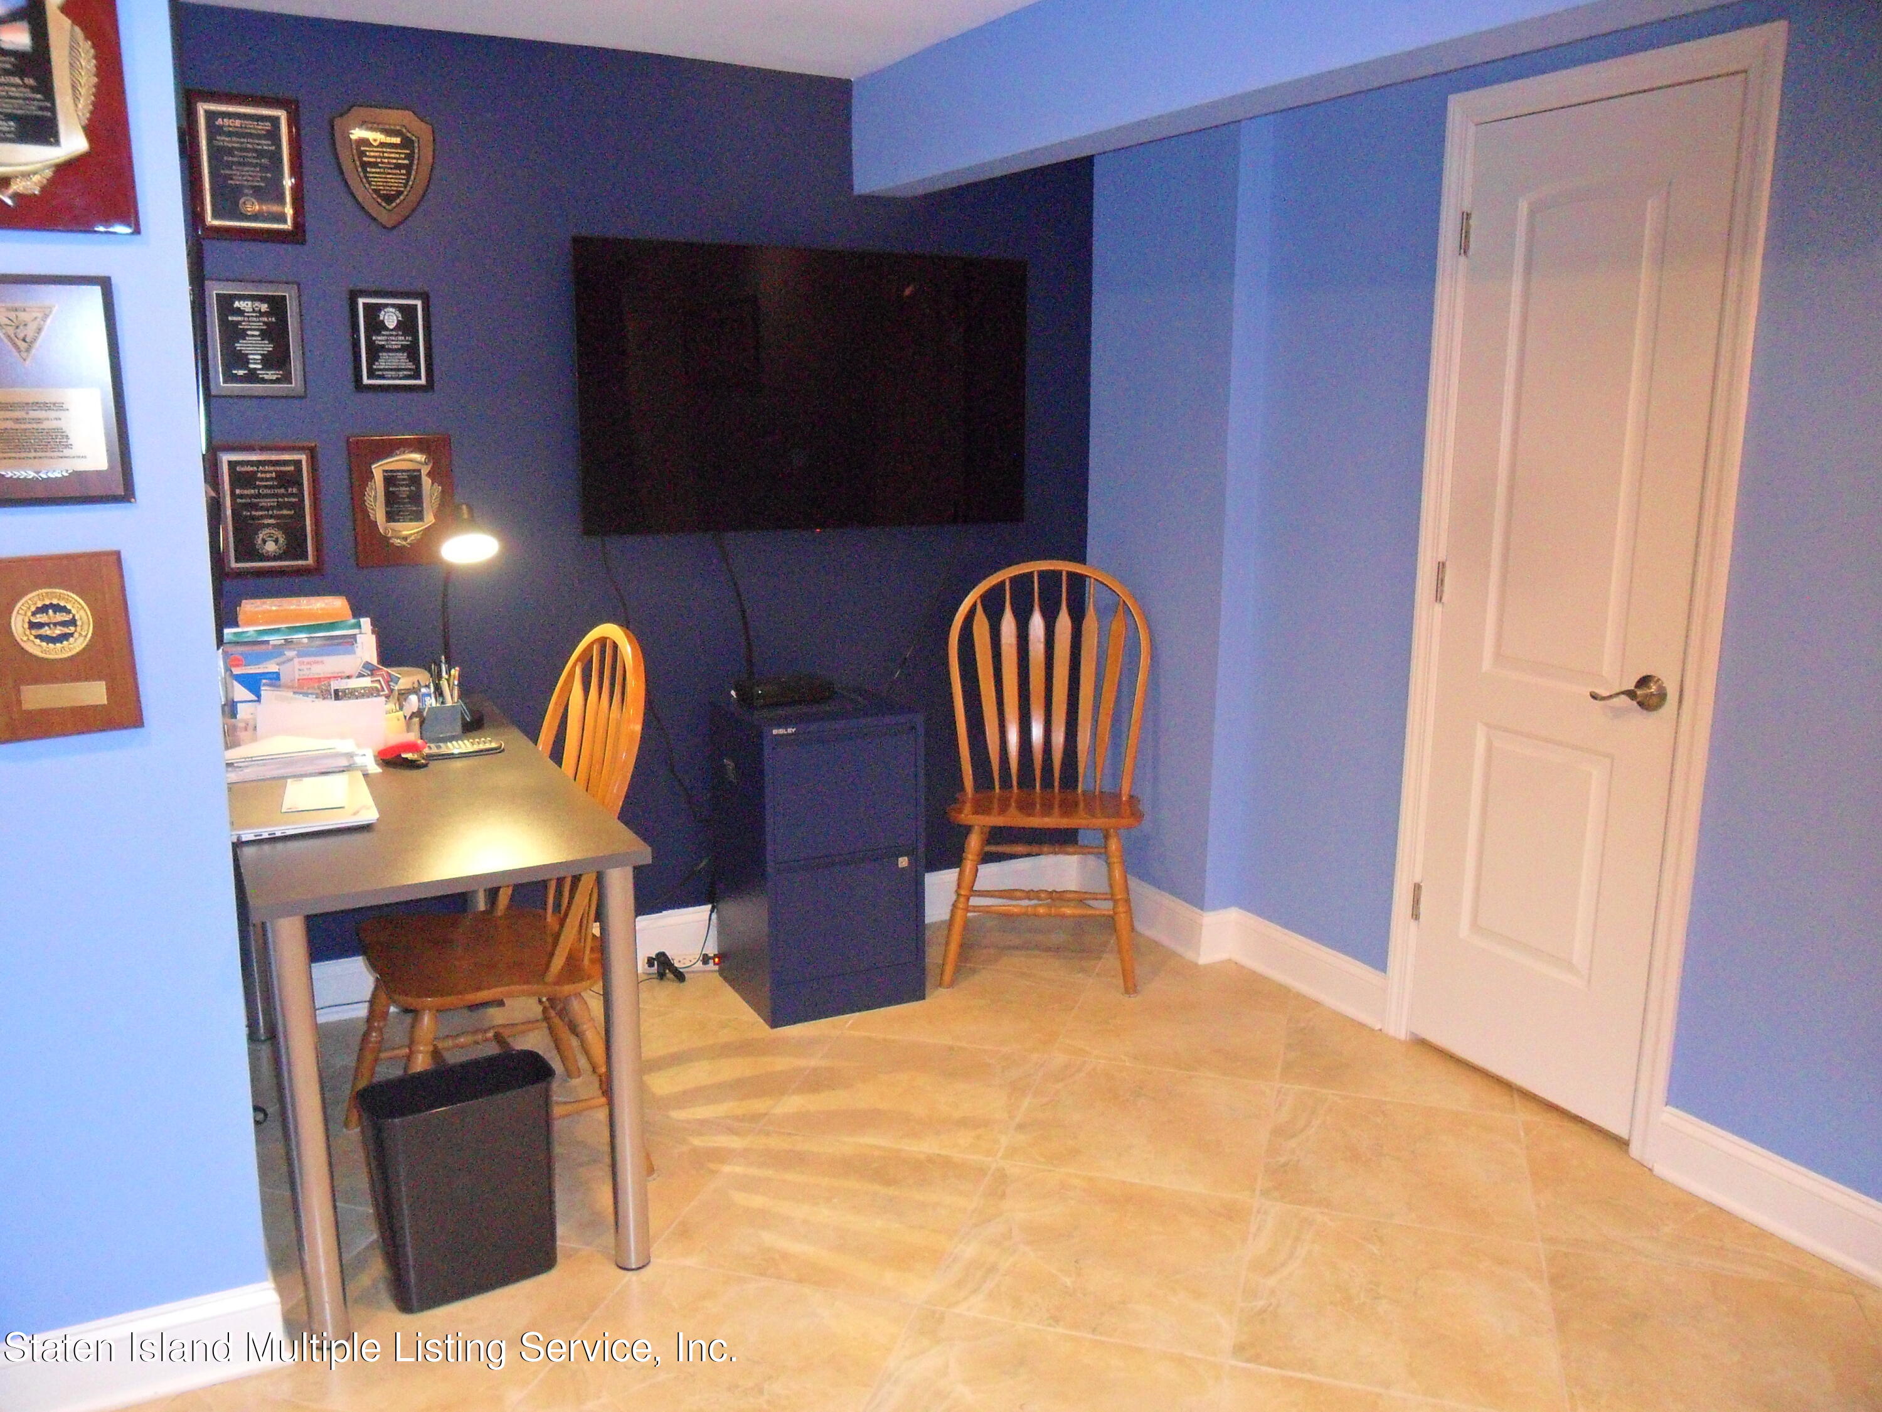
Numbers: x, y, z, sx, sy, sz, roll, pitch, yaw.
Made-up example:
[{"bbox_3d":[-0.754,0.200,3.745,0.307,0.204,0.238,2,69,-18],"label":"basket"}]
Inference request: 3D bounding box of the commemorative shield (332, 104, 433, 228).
[{"bbox_3d":[-1.240,-1.200,3.288,0.211,0.257,0.022,-5,13,-26],"label":"commemorative shield"}]

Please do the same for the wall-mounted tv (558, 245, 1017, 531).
[{"bbox_3d":[-0.328,-0.810,3.790,1.221,0.698,0.060,-5,13,-26],"label":"wall-mounted tv"}]

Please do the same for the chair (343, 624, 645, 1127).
[{"bbox_3d":[-0.888,0.377,2.863,0.546,1.048,0.536,-6,13,-30],"label":"chair"}]

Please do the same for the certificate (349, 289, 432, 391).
[{"bbox_3d":[-1.254,-0.830,3.356,0.170,0.221,0.022,-5,13,-26],"label":"certificate"}]

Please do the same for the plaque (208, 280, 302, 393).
[{"bbox_3d":[-1.508,-0.806,3.232,0.186,0.245,0.022,-5,13,-26],"label":"plaque"}]

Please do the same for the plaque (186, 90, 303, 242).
[{"bbox_3d":[-1.493,-1.157,3.169,0.210,0.292,0.022,-5,13,-26],"label":"plaque"}]

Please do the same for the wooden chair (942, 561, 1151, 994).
[{"bbox_3d":[0.280,0.165,3.930,0.536,1.053,0.551,1,11,6],"label":"wooden chair"}]

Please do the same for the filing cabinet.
[{"bbox_3d":[-0.309,0.364,3.731,0.409,0.733,0.402,-5,13,-26],"label":"filing cabinet"}]

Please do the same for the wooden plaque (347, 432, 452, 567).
[{"bbox_3d":[-1.255,-0.478,3.427,0.220,0.303,0.022,-5,13,-26],"label":"wooden plaque"}]

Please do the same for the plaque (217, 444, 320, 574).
[{"bbox_3d":[-1.508,-0.441,3.306,0.200,0.286,0.022,-5,13,-26],"label":"plaque"}]

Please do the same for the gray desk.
[{"bbox_3d":[-1.052,0.513,2.981,0.618,0.733,1.310,-5,13,-26],"label":"gray desk"}]

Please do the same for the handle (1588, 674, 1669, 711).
[{"bbox_3d":[1.345,-0.025,2.874,0.065,0.069,0.137,-6,13,-29],"label":"handle"}]

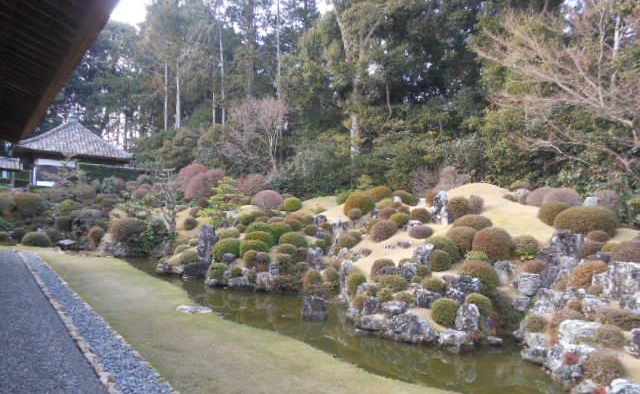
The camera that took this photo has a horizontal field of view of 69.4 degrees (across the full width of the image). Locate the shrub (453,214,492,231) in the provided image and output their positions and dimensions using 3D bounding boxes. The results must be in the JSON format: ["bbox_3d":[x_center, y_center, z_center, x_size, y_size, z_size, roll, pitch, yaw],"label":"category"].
[{"bbox_3d":[4.124,0.744,12.500,1.027,0.541,0.976,0,0,18],"label":"shrub"}]

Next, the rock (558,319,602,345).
[{"bbox_3d":[3.663,1.906,6.500,0.539,0.366,0.404,0,0,29],"label":"rock"}]

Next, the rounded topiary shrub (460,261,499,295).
[{"bbox_3d":[3.607,1.787,10.388,0.899,0.741,0.899,0,0,19],"label":"rounded topiary shrub"}]

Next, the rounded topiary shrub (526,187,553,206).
[{"bbox_3d":[7.598,0.000,16.000,1.050,0.680,1.000,0,-2,25],"label":"rounded topiary shrub"}]

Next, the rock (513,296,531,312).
[{"bbox_3d":[4.142,2.189,9.500,0.370,0.329,0.330,0,-1,24],"label":"rock"}]

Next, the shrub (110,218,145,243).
[{"bbox_3d":[-8.308,1.471,20.000,1.484,1.168,1.484,0,-1,-23],"label":"shrub"}]

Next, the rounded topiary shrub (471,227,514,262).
[{"bbox_3d":[4.492,1.246,12.000,1.080,0.880,1.040,0,-2,21],"label":"rounded topiary shrub"}]

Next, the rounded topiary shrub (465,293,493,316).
[{"bbox_3d":[2.983,2.052,8.700,0.517,0.471,0.517,0,-1,19],"label":"rounded topiary shrub"}]

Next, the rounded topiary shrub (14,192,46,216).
[{"bbox_3d":[-16.285,0.422,26.000,1.526,1.463,1.526,0,0,-32],"label":"rounded topiary shrub"}]

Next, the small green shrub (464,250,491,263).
[{"bbox_3d":[3.828,1.524,11.270,0.658,0.473,0.658,0,0,19],"label":"small green shrub"}]

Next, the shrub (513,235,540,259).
[{"bbox_3d":[5.460,1.352,12.250,0.769,0.643,0.769,0,0,24],"label":"shrub"}]

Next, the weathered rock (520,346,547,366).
[{"bbox_3d":[3.090,2.295,6.650,0.359,0.259,0.287,0,0,25],"label":"weathered rock"}]

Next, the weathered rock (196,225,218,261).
[{"bbox_3d":[-3.797,1.569,15.600,0.743,1.215,0.600,0,-1,-14],"label":"weathered rock"}]

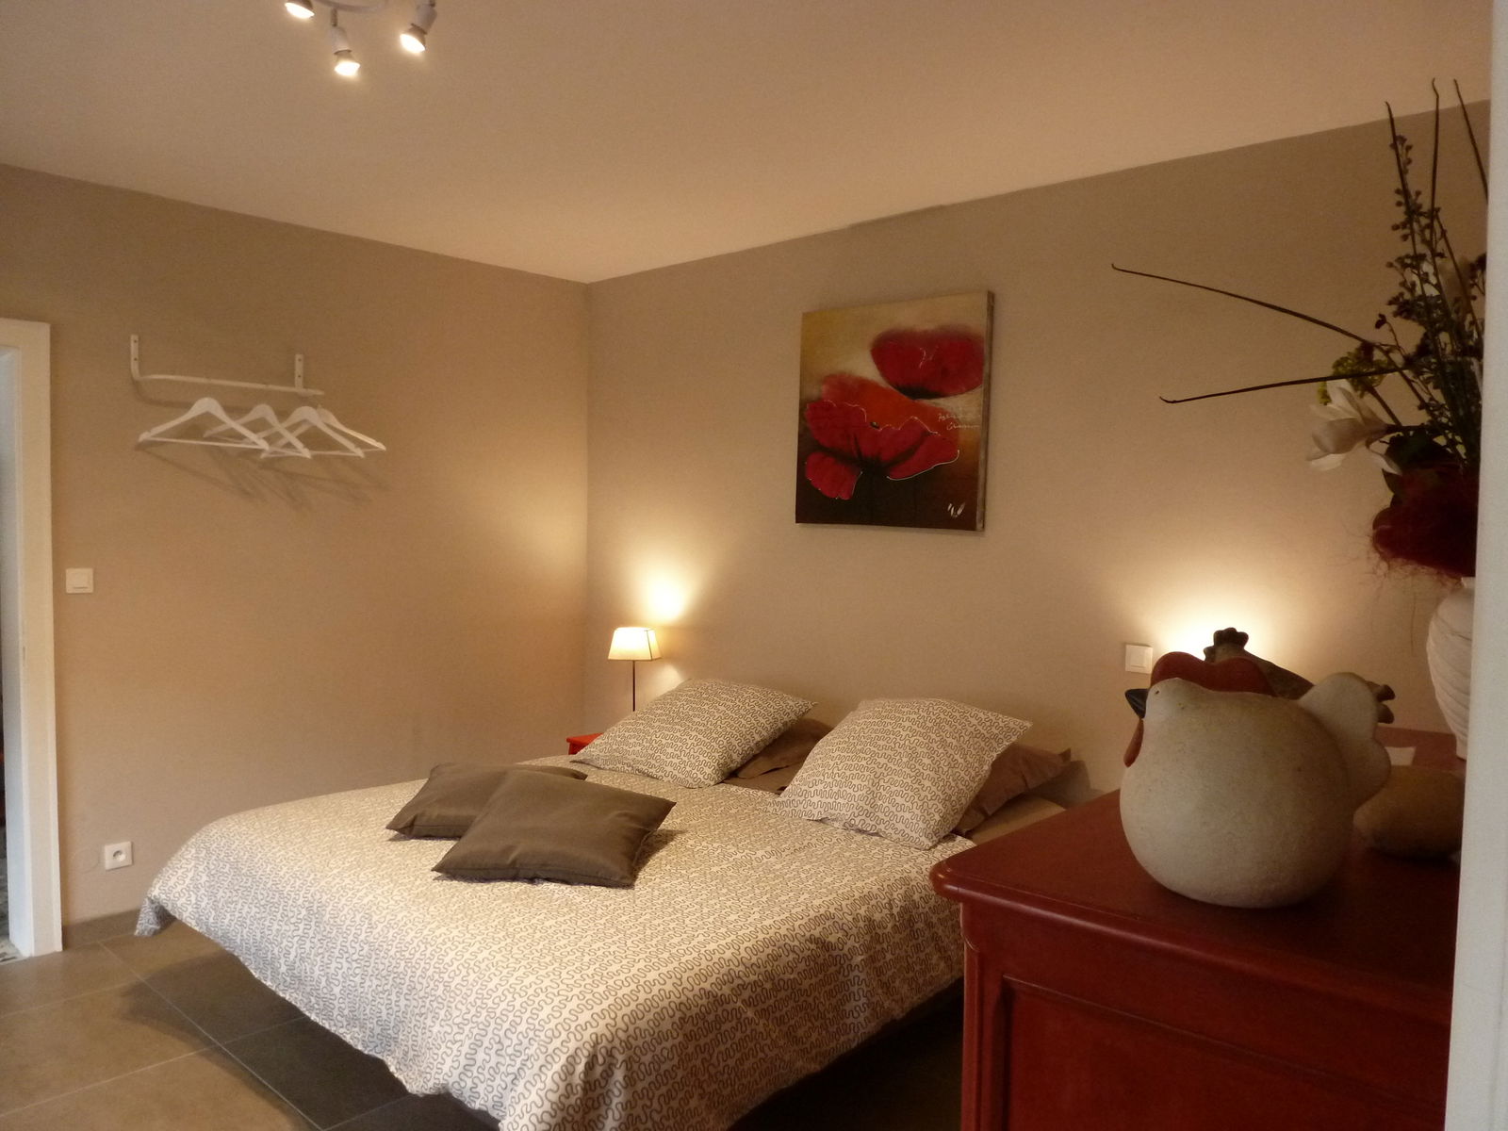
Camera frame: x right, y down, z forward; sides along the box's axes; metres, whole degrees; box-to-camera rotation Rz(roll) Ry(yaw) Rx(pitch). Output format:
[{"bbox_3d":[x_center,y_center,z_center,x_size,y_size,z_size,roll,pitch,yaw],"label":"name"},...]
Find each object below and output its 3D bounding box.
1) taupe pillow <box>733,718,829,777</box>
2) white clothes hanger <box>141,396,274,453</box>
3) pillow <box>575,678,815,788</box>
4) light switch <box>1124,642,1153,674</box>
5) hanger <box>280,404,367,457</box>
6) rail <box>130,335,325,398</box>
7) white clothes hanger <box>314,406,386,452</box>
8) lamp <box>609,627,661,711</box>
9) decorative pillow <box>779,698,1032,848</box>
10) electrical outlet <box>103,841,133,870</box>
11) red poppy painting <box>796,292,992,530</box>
[{"bbox_3d":[-0.092,0.654,3.963,0.600,0.140,0.580,3,14,41],"label":"taupe pillow"},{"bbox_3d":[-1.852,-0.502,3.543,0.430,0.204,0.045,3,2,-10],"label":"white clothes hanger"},{"bbox_3d":[-0.227,0.613,3.843,0.600,0.160,0.610,3,21,41],"label":"pillow"},{"bbox_3d":[1.197,0.295,3.260,0.084,0.084,0.018,3,3,41],"label":"light switch"},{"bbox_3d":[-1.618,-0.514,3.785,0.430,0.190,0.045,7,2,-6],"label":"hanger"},{"bbox_3d":[-1.836,-0.702,3.697,0.240,0.174,0.600,3,3,43],"label":"rail"},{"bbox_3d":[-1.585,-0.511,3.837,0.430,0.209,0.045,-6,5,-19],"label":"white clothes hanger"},{"bbox_3d":[-0.513,0.509,4.504,0.198,0.478,0.168,1,3,12],"label":"lamp"},{"bbox_3d":[0.475,0.633,3.270,0.600,0.160,0.610,3,29,41],"label":"decorative pillow"},{"bbox_3d":[-2.179,0.998,3.592,0.018,0.083,0.082,3,3,43],"label":"electrical outlet"},{"bbox_3d":[0.491,-0.546,3.832,0.797,0.810,0.044,4,4,41],"label":"red poppy painting"}]

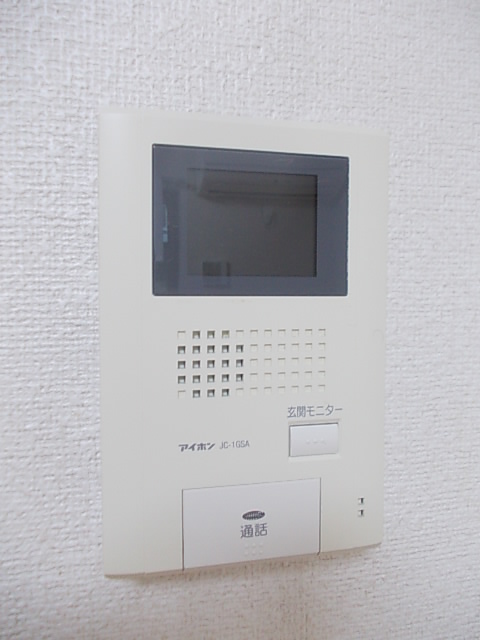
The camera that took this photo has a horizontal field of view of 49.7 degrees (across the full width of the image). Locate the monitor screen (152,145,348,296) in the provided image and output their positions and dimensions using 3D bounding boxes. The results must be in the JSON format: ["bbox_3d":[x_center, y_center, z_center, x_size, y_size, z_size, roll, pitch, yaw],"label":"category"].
[{"bbox_3d":[0.006,-0.039,0.213,0.082,0.058,0.006,-1,3,-13],"label":"monitor screen"}]

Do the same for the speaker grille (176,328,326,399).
[{"bbox_3d":[0.006,0.018,0.215,0.063,0.027,0.005,-1,3,-13],"label":"speaker grille"}]

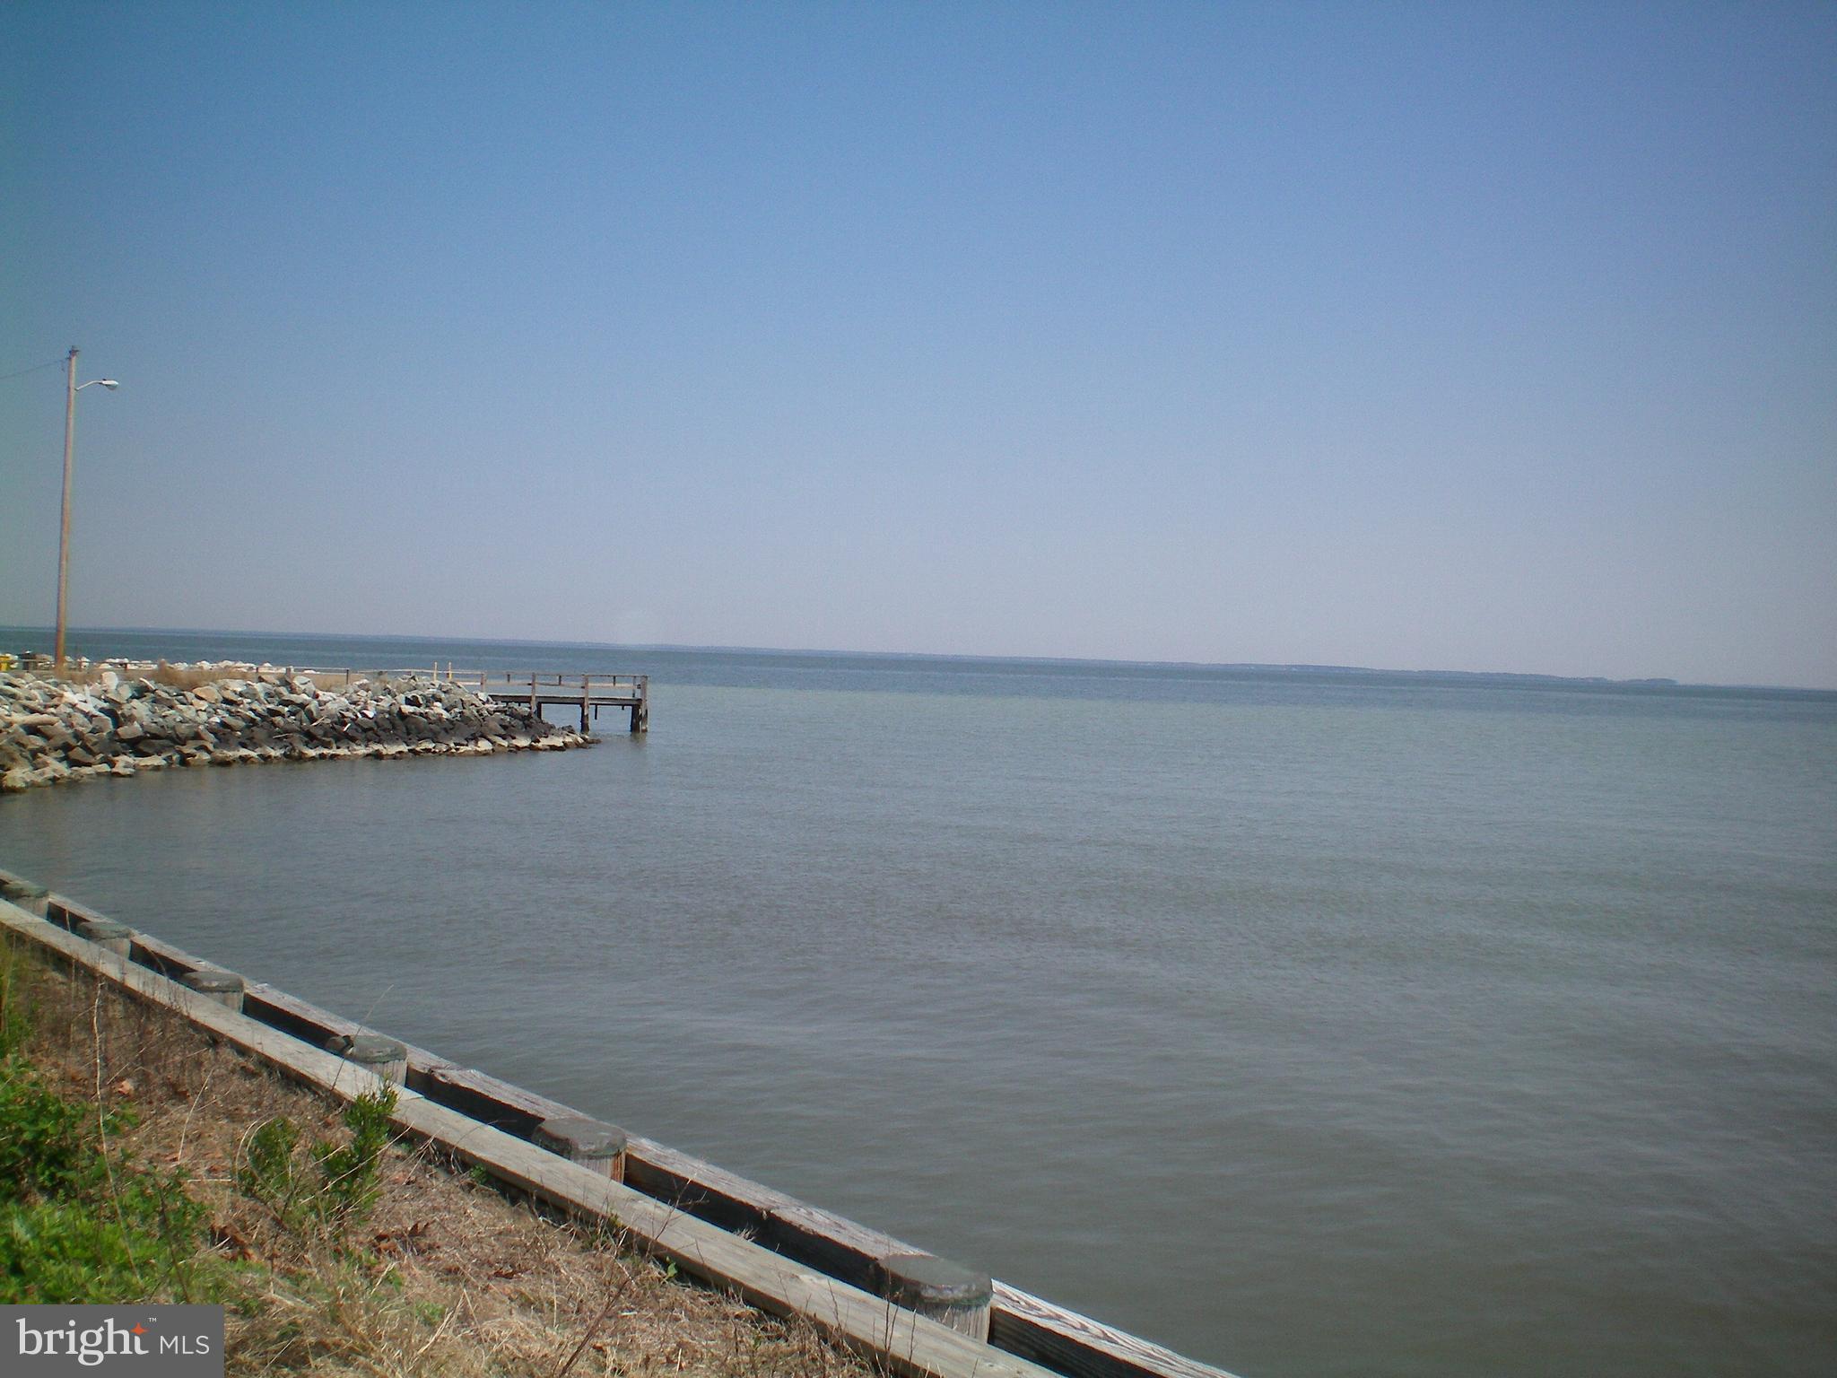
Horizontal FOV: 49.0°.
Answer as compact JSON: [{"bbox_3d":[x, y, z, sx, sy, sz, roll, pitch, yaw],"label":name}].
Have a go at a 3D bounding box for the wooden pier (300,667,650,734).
[{"bbox_3d":[-18.600,0.436,85.100,14.000,2.450,2.500,2,1,-17],"label":"wooden pier"}]

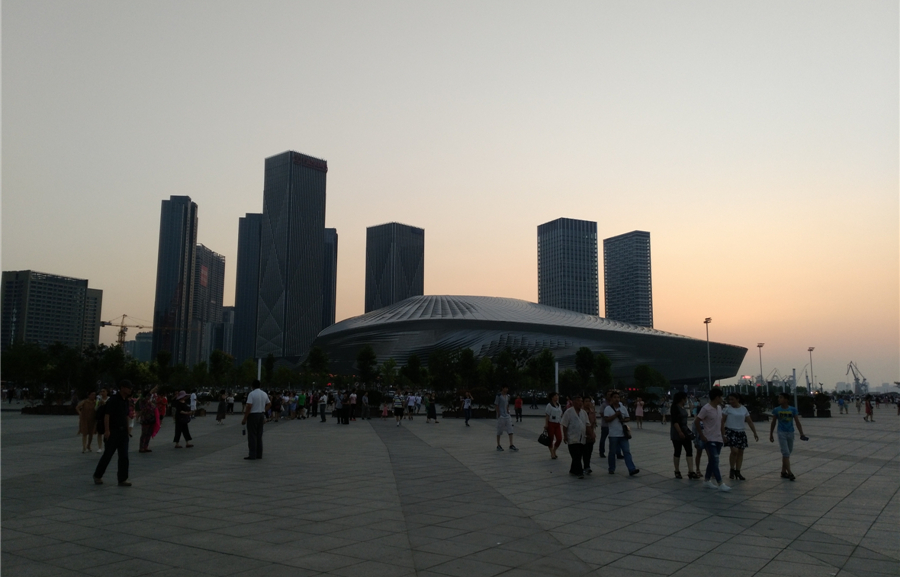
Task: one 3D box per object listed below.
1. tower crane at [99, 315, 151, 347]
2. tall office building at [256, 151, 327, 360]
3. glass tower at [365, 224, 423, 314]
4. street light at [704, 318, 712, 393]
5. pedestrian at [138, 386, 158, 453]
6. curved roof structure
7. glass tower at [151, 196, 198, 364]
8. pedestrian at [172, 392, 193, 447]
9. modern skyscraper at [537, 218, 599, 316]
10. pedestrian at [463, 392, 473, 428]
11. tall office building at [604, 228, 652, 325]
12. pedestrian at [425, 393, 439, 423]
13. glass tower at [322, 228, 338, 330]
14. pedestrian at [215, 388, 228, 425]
[{"bbox_3d":[-200.192,43.576,487.019,60.000,50.500,2.600,5,-9,-28],"label":"tower crane"},{"bbox_3d":[-137.865,-12.925,636.433,38.200,205.000,41.600,-7,-11,41],"label":"tall office building"},{"bbox_3d":[-49.452,19.123,651.781,36.600,147.000,39.200,-7,-11,41],"label":"glass tower"},{"bbox_3d":[35.597,10.006,99.504,1.100,12.000,0.800,-4,-9,30],"label":"street light"},{"bbox_3d":[-7.958,3.458,19.318,0.473,1.712,0.492,2,-8,-15],"label":"pedestrian"},{"bbox_3d":[37.147,32.136,409.911,212.000,56.000,185.000,4,-9,-26],"label":"curved roof structure"},{"bbox_3d":[-280.546,6.690,743.789,29.000,197.000,31.000,0,-8,0],"label":"glass tower"},{"bbox_3d":[-7.561,3.722,20.781,0.620,1.600,0.500,3,-8,-17],"label":"pedestrian"},{"bbox_3d":[113.570,19.046,696.890,41.500,164.000,41.500,4,-9,-26],"label":"modern skyscraper"},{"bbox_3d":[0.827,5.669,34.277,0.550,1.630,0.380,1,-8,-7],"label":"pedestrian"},{"bbox_3d":[170.488,25.053,694.090,18.000,152.000,50.000,4,-9,-26],"label":"tall office building"},{"bbox_3d":[-0.958,6.400,39.035,0.500,1.598,0.500,-6,-10,38],"label":"pedestrian"},{"bbox_3d":[-146.284,25.502,837.437,30.000,185.000,32.000,1,-8,-4],"label":"glass tower"},{"bbox_3d":[-11.205,5.845,35.801,0.420,1.660,0.500,4,-9,-22],"label":"pedestrian"}]

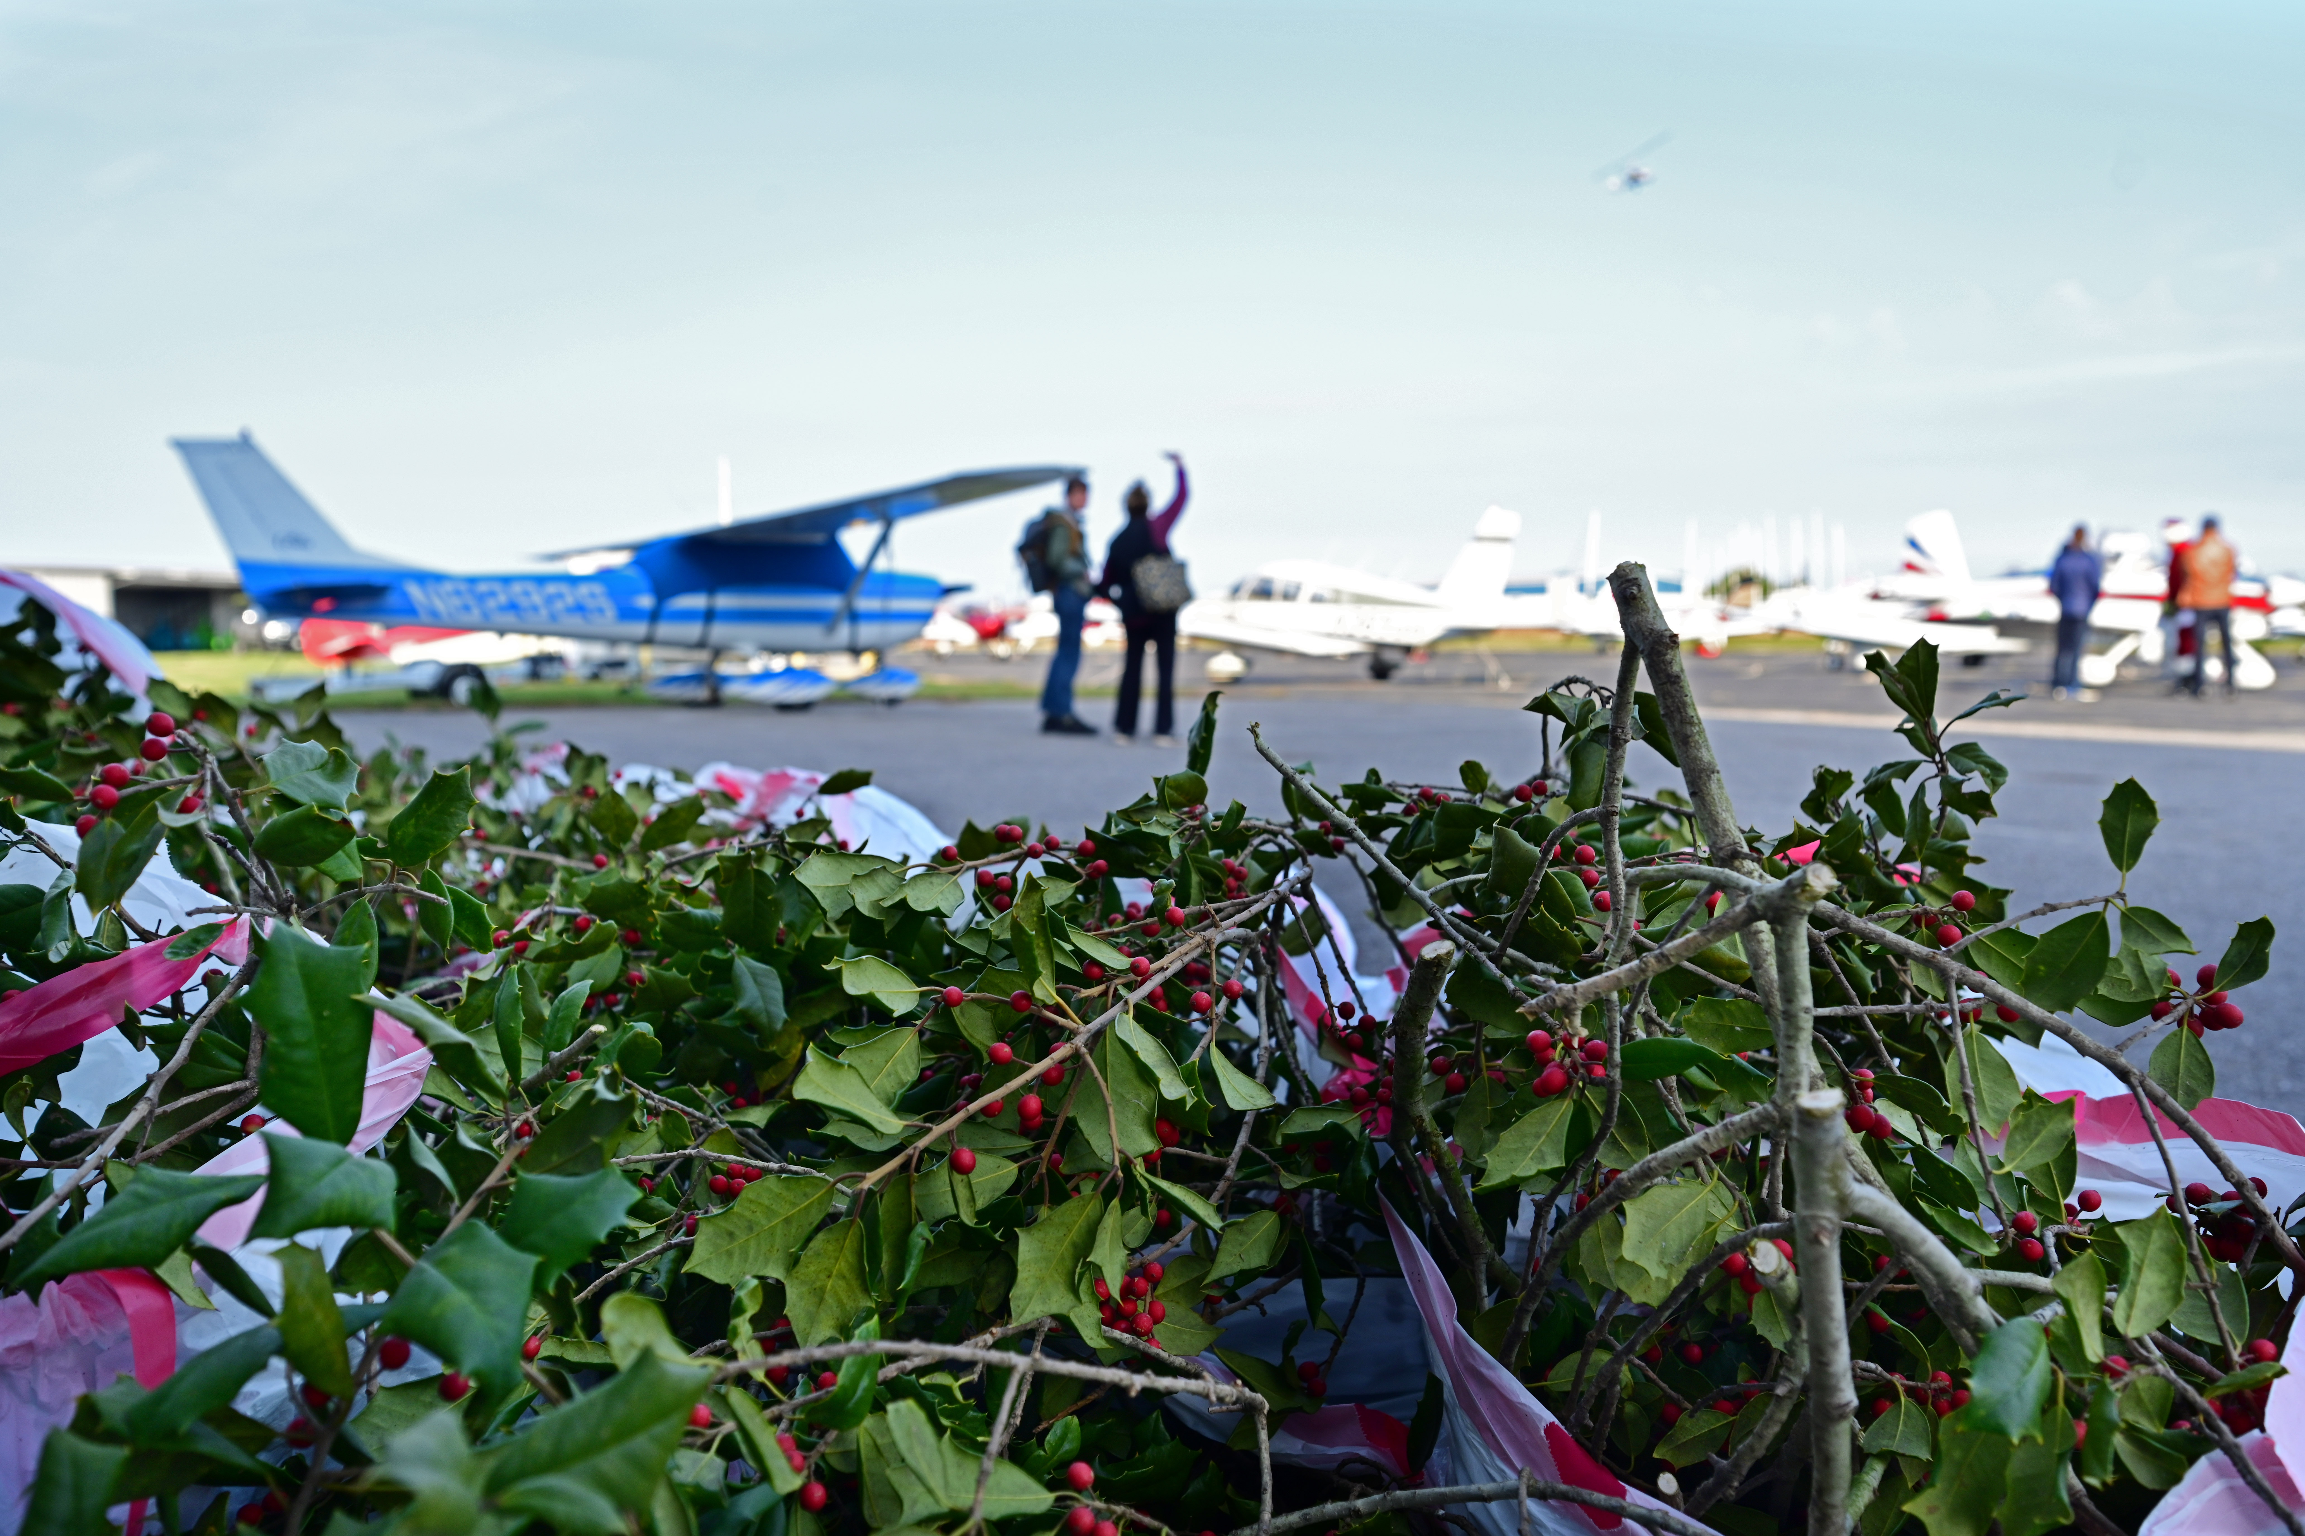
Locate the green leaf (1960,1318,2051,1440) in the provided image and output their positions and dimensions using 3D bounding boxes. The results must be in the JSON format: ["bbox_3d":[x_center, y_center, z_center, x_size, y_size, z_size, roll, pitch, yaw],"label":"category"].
[{"bbox_3d":[0.265,0.190,0.557,0.025,0.012,0.038,9,51,14],"label":"green leaf"}]

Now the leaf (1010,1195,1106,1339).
[{"bbox_3d":[-0.033,0.175,0.630,0.032,0.053,0.011,30,6,-4],"label":"leaf"}]

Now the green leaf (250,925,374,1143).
[{"bbox_3d":[-0.248,0.079,0.530,0.036,0.066,0.014,-9,-9,-7],"label":"green leaf"}]

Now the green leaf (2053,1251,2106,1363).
[{"bbox_3d":[0.326,0.189,0.630,0.020,0.041,0.016,-2,6,6],"label":"green leaf"}]

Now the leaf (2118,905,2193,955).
[{"bbox_3d":[0.394,0.064,0.704,0.008,0.018,0.037,-13,35,-28],"label":"leaf"}]

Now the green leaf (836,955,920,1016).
[{"bbox_3d":[-0.113,0.089,0.730,0.042,0.026,0.018,8,15,-2],"label":"green leaf"}]

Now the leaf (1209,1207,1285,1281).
[{"bbox_3d":[0.040,0.199,0.750,0.024,0.043,0.010,44,-6,6],"label":"leaf"}]

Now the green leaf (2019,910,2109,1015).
[{"bbox_3d":[0.387,0.083,0.760,0.032,0.047,0.009,41,0,-1],"label":"green leaf"}]

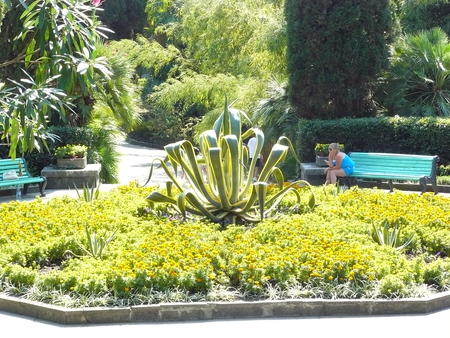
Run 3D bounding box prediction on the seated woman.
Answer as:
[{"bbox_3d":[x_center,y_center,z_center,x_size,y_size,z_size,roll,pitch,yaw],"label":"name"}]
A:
[{"bbox_3d":[2.700,-0.037,29.618,0.660,1.120,0.450,-2,6,-22],"label":"seated woman"}]

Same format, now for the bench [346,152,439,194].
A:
[{"bbox_3d":[3.838,0.123,29.239,2.200,0.870,0.700,4,6,36],"label":"bench"}]

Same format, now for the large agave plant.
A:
[{"bbox_3d":[0.091,-0.213,20.766,2.720,1.950,2.550,0,5,0],"label":"large agave plant"}]

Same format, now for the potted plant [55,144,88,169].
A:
[{"bbox_3d":[-3.758,-0.308,30.892,0.800,0.570,0.650,0,5,-4],"label":"potted plant"}]

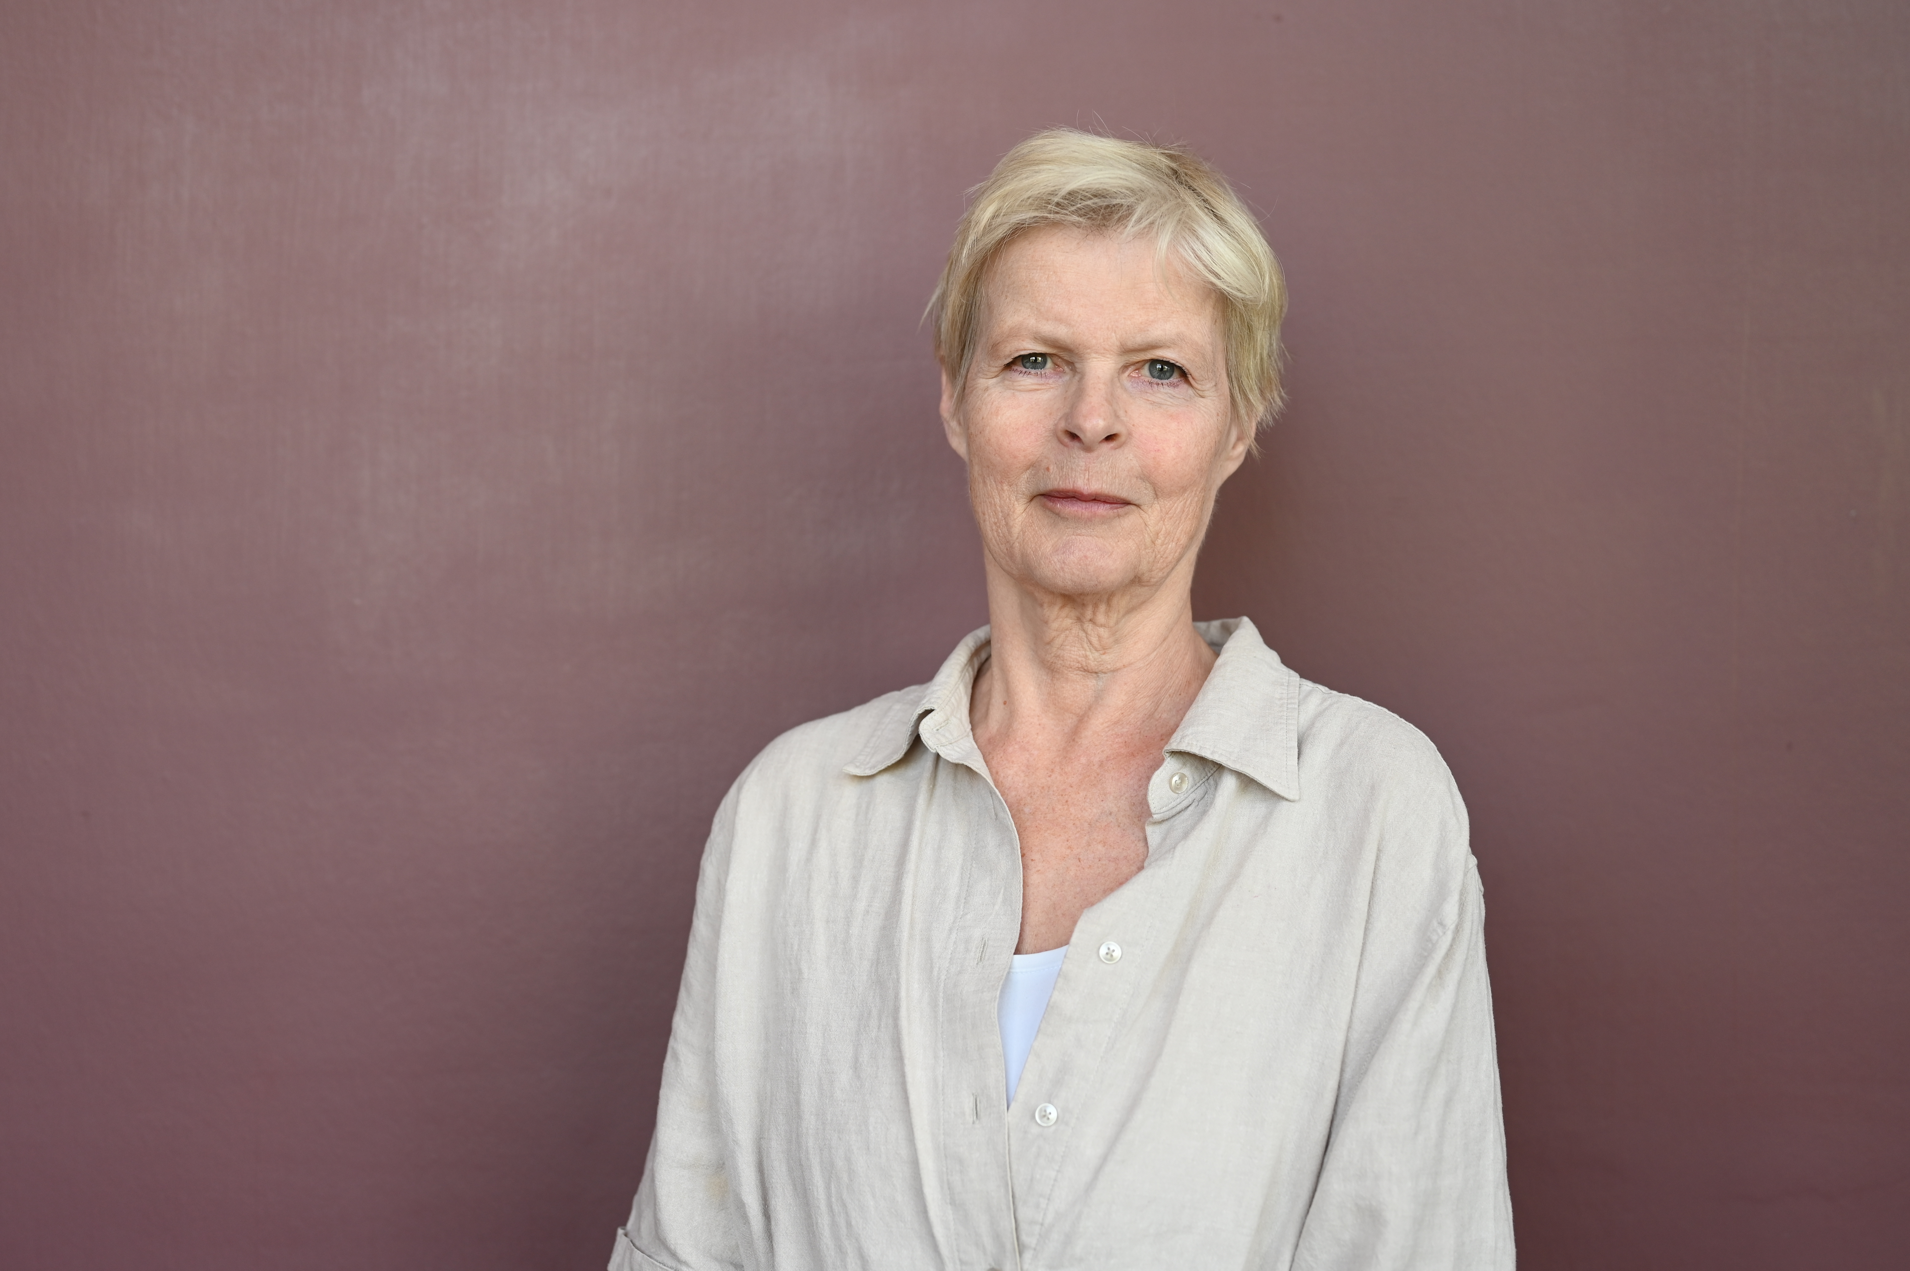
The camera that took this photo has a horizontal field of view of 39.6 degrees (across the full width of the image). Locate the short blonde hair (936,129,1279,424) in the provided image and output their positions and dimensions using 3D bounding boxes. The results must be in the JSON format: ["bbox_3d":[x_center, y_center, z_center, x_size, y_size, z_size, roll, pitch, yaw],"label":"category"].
[{"bbox_3d":[0.081,-0.176,1.405,0.187,0.185,0.210,3,-1,3],"label":"short blonde hair"}]

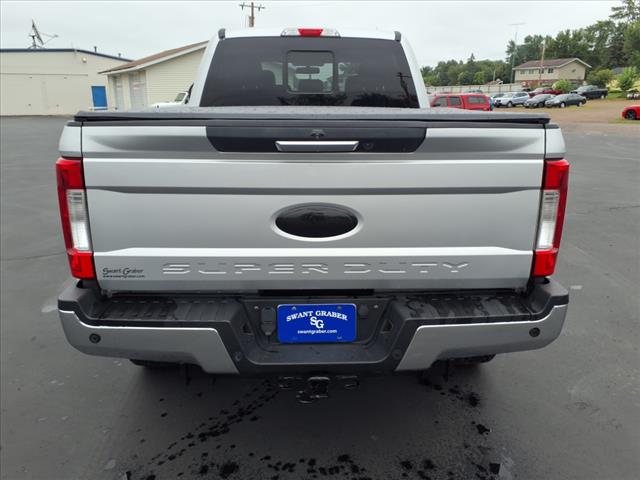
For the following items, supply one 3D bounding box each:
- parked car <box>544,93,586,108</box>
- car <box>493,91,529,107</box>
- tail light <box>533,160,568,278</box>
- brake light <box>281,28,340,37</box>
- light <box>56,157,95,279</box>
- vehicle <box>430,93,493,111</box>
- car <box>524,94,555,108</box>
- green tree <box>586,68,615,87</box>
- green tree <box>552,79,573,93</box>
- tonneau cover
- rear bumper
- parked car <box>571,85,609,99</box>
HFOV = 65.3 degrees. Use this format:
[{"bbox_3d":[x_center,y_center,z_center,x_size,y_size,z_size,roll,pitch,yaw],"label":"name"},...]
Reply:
[{"bbox_3d":[28.640,-16.127,58.000,4.750,1.460,1.800,-7,18,-23],"label":"parked car"},{"bbox_3d":[22.582,-16.441,58.500,4.550,1.680,1.830,-5,17,-19],"label":"car"},{"bbox_3d":[0.919,-0.095,2.066,0.105,0.475,0.150,0,16,-1],"label":"tail light"},{"bbox_3d":[-0.072,-1.669,4.024,0.475,0.068,0.080,0,16,-1],"label":"brake light"},{"bbox_3d":[-0.923,-0.080,1.947,0.125,0.485,0.170,0,16,-2],"label":"light"},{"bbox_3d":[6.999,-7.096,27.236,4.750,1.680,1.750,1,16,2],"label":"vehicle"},{"bbox_3d":[26.096,-16.346,59.000,4.600,1.470,1.780,-13,20,-37],"label":"car"},{"bbox_3d":[54.504,-30.993,97.000,5.400,4.700,5.000,8,18,27],"label":"green tree"},{"bbox_3d":[41.777,-26.358,86.000,3.500,2.600,3.300,7,18,24],"label":"green tree"},{"bbox_3d":[-0.042,-0.725,2.809,1.690,0.055,2.080,0,16,-2],"label":"tonneau cover"},{"bbox_3d":[-0.014,0.316,2.020,1.950,0.290,0.380,0,16,-2],"label":"rear bumper"},{"bbox_3d":[36.940,-20.240,68.500,5.600,1.880,1.980,-6,17,-20],"label":"parked car"}]

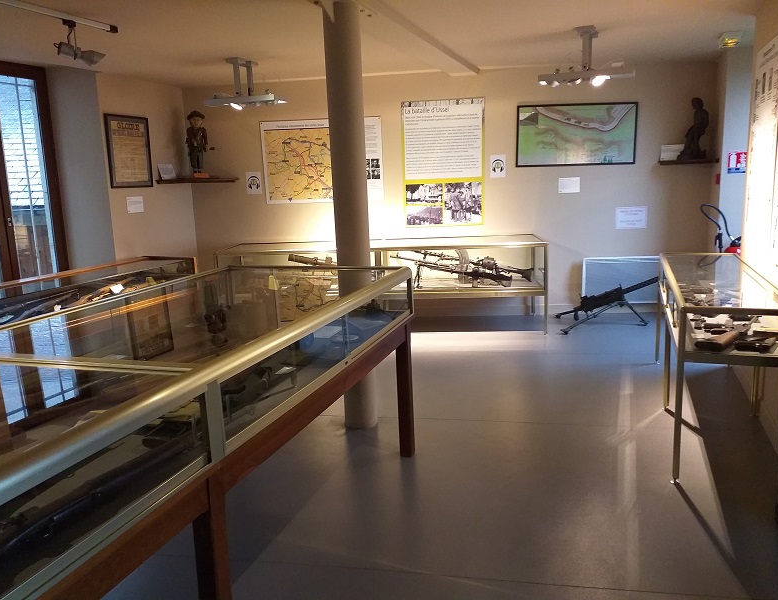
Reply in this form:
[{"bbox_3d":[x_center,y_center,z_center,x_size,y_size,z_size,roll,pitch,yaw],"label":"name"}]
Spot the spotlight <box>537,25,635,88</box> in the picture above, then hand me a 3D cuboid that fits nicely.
[{"bbox_3d":[1.490,-1.814,4.737,0.700,0.420,0.320,2,10,21],"label":"spotlight"}]

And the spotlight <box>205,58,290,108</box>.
[{"bbox_3d":[-1.231,-1.833,5.348,0.700,0.380,0.320,2,10,21],"label":"spotlight"}]

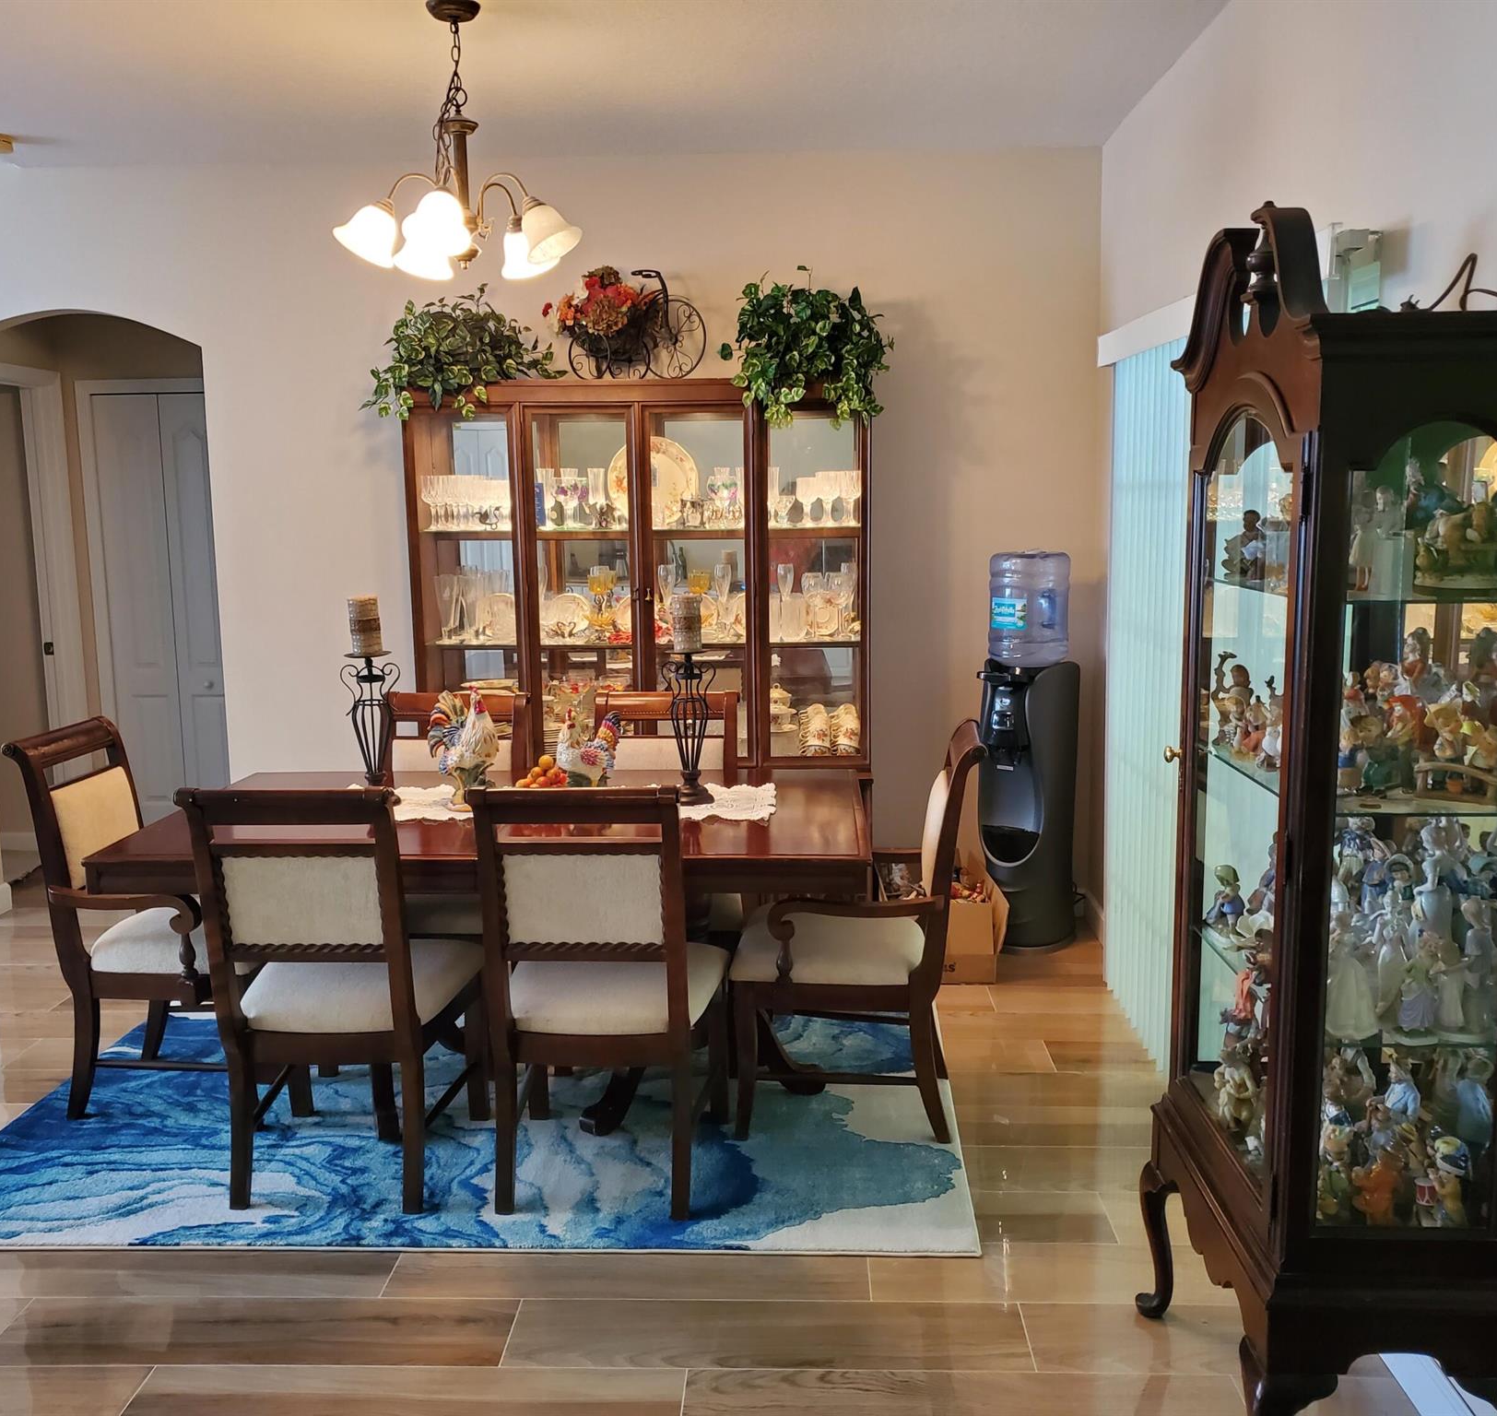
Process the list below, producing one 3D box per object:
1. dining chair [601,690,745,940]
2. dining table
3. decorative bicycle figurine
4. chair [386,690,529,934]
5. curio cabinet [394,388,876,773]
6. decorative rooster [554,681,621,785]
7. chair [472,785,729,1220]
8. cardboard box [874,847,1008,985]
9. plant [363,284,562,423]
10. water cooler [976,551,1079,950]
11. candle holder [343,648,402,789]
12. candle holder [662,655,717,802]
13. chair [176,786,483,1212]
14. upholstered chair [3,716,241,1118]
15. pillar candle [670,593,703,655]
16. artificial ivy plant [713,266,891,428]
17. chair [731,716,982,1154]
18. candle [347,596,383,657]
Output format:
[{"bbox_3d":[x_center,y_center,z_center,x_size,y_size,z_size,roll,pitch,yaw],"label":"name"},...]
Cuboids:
[{"bbox_3d":[-0.257,0.470,4.081,0.530,0.970,0.655,0,9,4],"label":"dining chair"},{"bbox_3d":[-0.603,0.640,3.796,1.794,0.747,1.053,0,9,2],"label":"dining table"},{"bbox_3d":[-0.412,-1.289,4.800,0.520,0.391,0.250,4,10,29],"label":"decorative bicycle figurine"},{"bbox_3d":[-0.896,0.474,4.100,0.530,0.970,0.655,0,9,3],"label":"chair"},{"bbox_3d":[-0.358,-0.137,4.933,1.564,1.936,0.430,0,9,2],"label":"curio cabinet"},{"bbox_3d":[-0.423,0.126,3.755,0.175,0.252,0.120,-3,9,-13],"label":"decorative rooster"},{"bbox_3d":[-0.324,0.601,3.274,0.510,0.976,0.604,0,9,5],"label":"chair"},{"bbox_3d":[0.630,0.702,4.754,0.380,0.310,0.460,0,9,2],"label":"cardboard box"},{"bbox_3d":[-0.945,-1.173,4.706,0.620,0.420,0.420,0,9,2],"label":"plant"},{"bbox_3d":[0.987,0.143,4.993,0.360,1.358,0.330,-9,12,-44],"label":"water cooler"},{"bbox_3d":[-1.022,0.057,3.848,0.155,0.400,0.155,0,9,2],"label":"candle holder"},{"bbox_3d":[-0.161,0.049,3.844,0.155,0.399,0.155,0,9,2],"label":"candle holder"},{"bbox_3d":[-0.933,0.603,3.302,0.510,0.976,0.604,0,9,3],"label":"chair"},{"bbox_3d":[-1.500,0.542,3.740,0.624,0.976,0.585,0,9,3],"label":"upholstered chair"},{"bbox_3d":[-0.162,-0.222,3.715,0.082,0.150,0.082,0,9,2],"label":"pillar candle"},{"bbox_3d":[0.187,-1.181,4.672,0.560,0.500,0.430,0,9,2],"label":"artificial ivy plant"},{"bbox_3d":[0.260,0.544,3.594,0.624,0.981,0.585,0,9,6],"label":"chair"},{"bbox_3d":[-1.007,-0.220,3.739,0.082,0.150,0.082,0,9,2],"label":"candle"}]

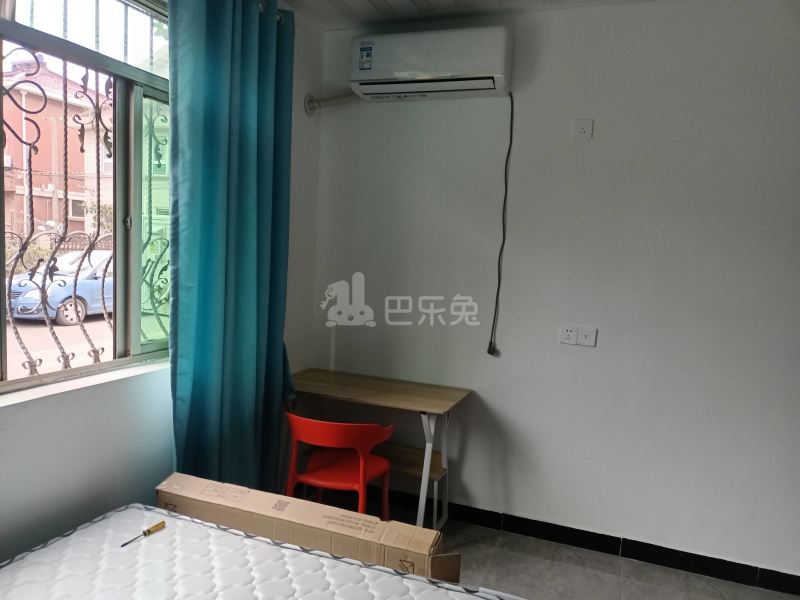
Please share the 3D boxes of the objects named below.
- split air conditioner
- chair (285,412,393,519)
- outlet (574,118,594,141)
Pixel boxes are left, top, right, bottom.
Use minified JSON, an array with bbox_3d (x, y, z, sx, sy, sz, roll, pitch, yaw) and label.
[{"bbox_3d":[0.156,-1.191,2.943,0.800,0.285,0.200,5,6,20],"label":"split air conditioner"},{"bbox_3d":[-0.249,0.873,2.727,0.490,0.730,0.480,5,6,20],"label":"chair"},{"bbox_3d":[0.891,-0.829,2.804,0.086,0.086,0.010,5,6,20],"label":"outlet"}]

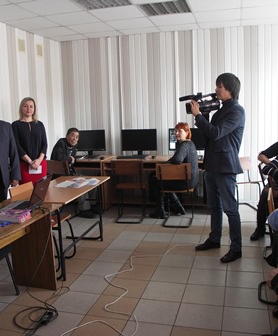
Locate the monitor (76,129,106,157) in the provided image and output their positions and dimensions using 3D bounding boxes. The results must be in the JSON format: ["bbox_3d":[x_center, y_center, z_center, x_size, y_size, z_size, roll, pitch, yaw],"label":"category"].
[{"bbox_3d":[-0.809,-0.387,5.810,0.560,0.410,0.190,0,8,15],"label":"monitor"}]

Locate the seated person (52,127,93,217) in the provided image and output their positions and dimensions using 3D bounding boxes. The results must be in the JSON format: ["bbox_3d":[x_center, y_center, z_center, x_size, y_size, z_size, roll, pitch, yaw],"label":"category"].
[{"bbox_3d":[-0.940,0.072,5.100,0.640,1.240,0.520,2,9,28],"label":"seated person"}]

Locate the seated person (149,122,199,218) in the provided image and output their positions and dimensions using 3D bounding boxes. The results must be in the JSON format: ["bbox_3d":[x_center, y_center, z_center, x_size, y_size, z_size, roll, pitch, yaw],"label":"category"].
[{"bbox_3d":[0.460,0.059,4.730,0.660,1.260,0.500,-1,8,7],"label":"seated person"}]

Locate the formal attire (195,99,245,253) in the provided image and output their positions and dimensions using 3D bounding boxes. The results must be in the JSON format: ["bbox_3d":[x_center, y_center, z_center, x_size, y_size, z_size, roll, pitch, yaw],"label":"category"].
[{"bbox_3d":[0.773,0.092,3.460,0.480,1.430,0.450,-4,8,-15],"label":"formal attire"}]

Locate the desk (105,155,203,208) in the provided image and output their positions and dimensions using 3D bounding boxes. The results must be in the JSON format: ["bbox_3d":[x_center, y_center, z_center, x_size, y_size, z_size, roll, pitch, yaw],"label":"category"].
[{"bbox_3d":[0.331,0.223,5.508,1.600,0.730,0.620,0,8,15],"label":"desk"}]

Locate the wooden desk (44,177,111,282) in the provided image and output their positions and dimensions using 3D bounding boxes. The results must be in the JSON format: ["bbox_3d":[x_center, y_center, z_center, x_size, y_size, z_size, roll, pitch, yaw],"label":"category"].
[{"bbox_3d":[-0.741,0.551,3.678,0.570,0.700,1.240,0,8,15],"label":"wooden desk"}]

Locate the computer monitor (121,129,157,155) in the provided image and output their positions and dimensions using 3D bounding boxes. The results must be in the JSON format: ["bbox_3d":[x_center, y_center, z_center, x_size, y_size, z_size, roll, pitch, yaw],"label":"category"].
[{"bbox_3d":[-0.003,-0.386,5.593,0.560,0.410,0.190,0,8,15],"label":"computer monitor"}]

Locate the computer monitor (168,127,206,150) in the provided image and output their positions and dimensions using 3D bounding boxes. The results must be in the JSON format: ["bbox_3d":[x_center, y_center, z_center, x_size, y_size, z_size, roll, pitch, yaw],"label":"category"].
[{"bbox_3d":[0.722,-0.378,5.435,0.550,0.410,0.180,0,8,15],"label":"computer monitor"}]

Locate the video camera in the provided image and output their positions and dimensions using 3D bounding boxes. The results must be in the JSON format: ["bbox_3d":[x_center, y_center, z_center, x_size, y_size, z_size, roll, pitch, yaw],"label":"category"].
[{"bbox_3d":[0.588,-0.631,3.520,0.370,0.190,0.170,-7,8,5],"label":"video camera"}]

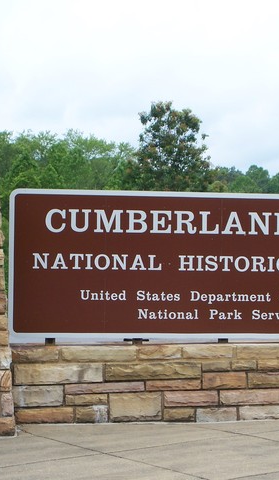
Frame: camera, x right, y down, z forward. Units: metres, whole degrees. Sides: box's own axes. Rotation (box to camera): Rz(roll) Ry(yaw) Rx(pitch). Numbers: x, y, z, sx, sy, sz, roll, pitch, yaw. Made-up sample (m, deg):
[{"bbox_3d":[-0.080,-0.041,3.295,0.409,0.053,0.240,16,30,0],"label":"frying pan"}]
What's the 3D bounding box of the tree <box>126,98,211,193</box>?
[{"bbox_3d":[1.160,-2.100,45.000,4.200,7.400,4.200,1,0,0],"label":"tree"}]

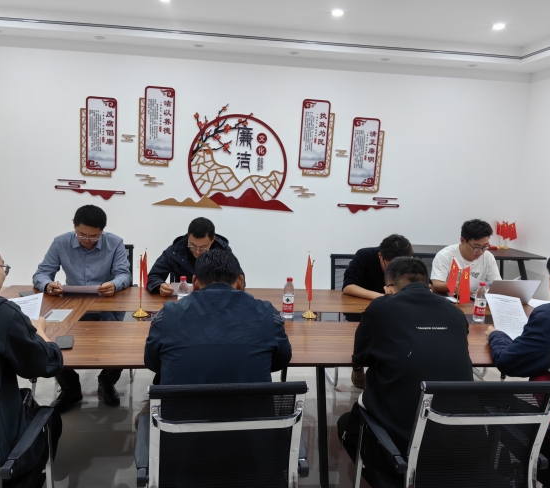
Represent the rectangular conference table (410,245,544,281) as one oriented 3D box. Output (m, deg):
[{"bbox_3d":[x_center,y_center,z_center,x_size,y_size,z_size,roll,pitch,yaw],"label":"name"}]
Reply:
[{"bbox_3d":[2.198,0.457,5.861,1.424,0.758,0.717,1,9,-7],"label":"rectangular conference table"}]

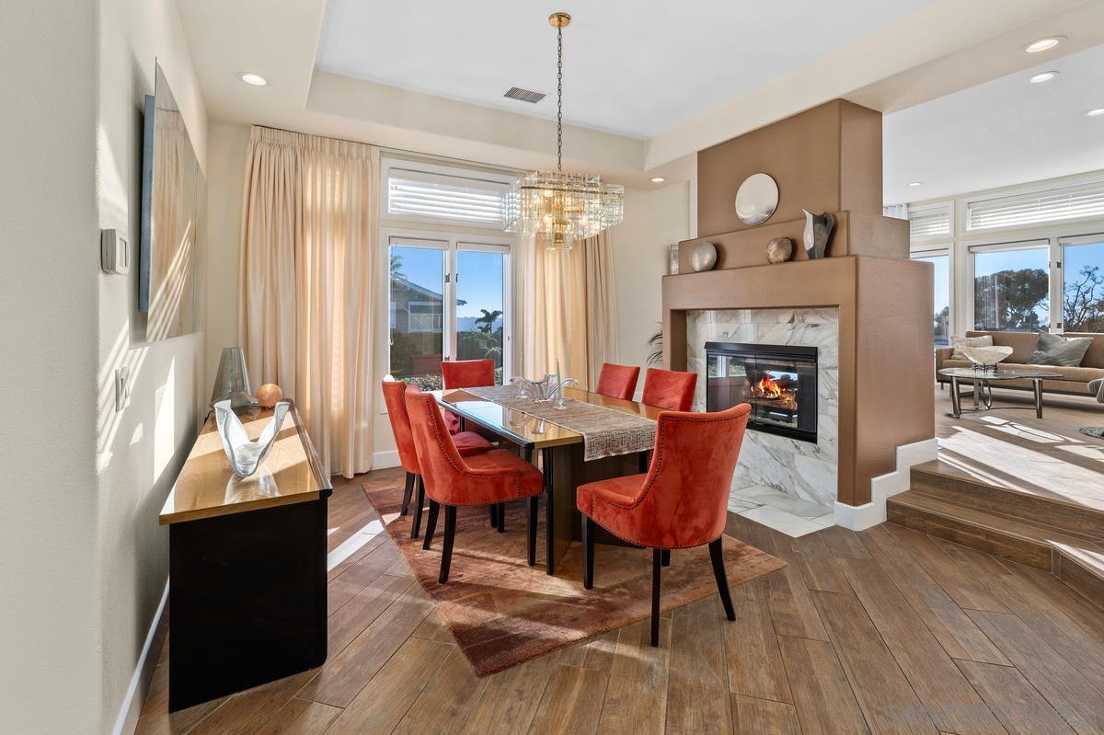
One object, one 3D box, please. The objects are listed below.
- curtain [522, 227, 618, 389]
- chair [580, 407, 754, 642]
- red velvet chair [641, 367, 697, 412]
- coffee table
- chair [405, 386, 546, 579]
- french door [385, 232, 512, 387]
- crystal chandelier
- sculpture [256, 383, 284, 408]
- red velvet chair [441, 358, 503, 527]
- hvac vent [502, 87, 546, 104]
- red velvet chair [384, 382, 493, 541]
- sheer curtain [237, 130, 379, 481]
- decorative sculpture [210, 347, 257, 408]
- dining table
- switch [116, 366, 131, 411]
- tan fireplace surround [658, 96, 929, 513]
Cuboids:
[{"bbox_3d":[0.196,-0.612,5.317,1.200,2.750,0.140,-3,6,-30],"label":"curtain"},{"bbox_3d":[0.524,0.642,2.330,0.560,0.970,0.640,-3,6,-26],"label":"chair"},{"bbox_3d":[0.686,0.539,3.521,0.630,0.980,0.500,-2,4,-30],"label":"red velvet chair"},{"bbox_3d":[4.893,0.287,5.382,0.920,0.445,1.080,-3,6,-30],"label":"coffee table"},{"bbox_3d":[-0.472,0.596,2.777,0.640,0.970,0.560,-3,6,-26],"label":"chair"},{"bbox_3d":[-0.981,-0.450,4.826,1.310,1.700,0.100,-2,4,-30],"label":"french door"},{"bbox_3d":[0.047,-1.386,2.936,0.600,1.370,0.600,-1,6,-13],"label":"crystal chandelier"},{"bbox_3d":[-2.057,0.207,3.582,0.168,0.175,0.168,-2,4,-30],"label":"sculpture"},{"bbox_3d":[-0.667,0.446,4.218,0.560,0.970,0.640,-3,6,-30],"label":"red velvet chair"},{"bbox_3d":[-0.228,-2.297,4.149,0.320,0.030,0.200,-2,4,-30],"label":"hvac vent"},{"bbox_3d":[-0.761,0.543,3.288,0.640,0.970,0.560,-2,6,-24],"label":"red velvet chair"},{"bbox_3d":[-2.026,-0.495,4.163,1.060,2.880,0.160,-2,4,-30],"label":"sheer curtain"},{"bbox_3d":[-2.368,0.068,3.658,0.290,0.440,0.250,-2,4,-30],"label":"decorative sculpture"},{"bbox_3d":[-0.090,0.643,3.645,1.180,0.750,2.000,-2,4,-30],"label":"dining table"},{"bbox_3d":[-1.276,0.064,1.460,0.012,0.120,0.120,-3,6,-30],"label":"switch"},{"bbox_3d":[1.985,-0.541,4.224,1.030,2.840,1.790,-2,4,-30],"label":"tan fireplace surround"}]

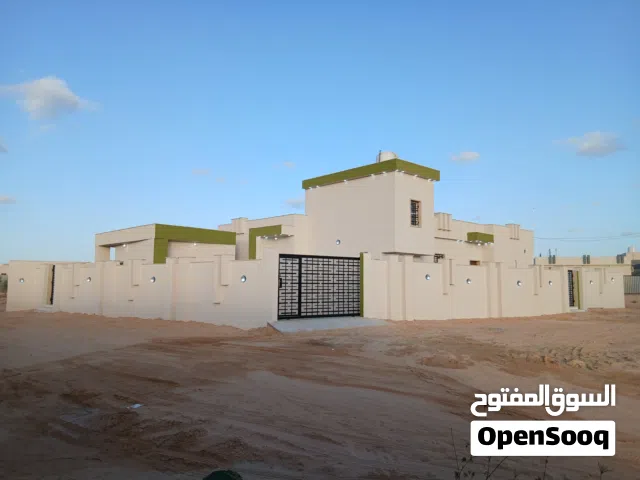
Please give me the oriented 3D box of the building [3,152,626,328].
[{"bbox_3d":[1.842,0.370,32.576,31.000,8.200,22.000,5,-7,-43],"label":"building"}]

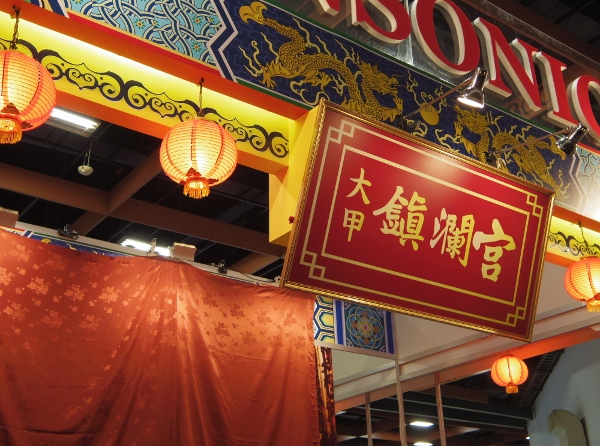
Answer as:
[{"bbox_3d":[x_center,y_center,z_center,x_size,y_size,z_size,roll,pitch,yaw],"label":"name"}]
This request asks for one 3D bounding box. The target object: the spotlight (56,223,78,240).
[{"bbox_3d":[-1.901,0.069,6.660,0.170,0.140,0.150,15,-29,-33],"label":"spotlight"}]

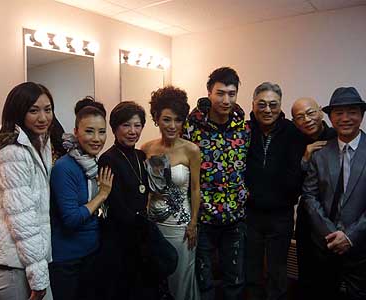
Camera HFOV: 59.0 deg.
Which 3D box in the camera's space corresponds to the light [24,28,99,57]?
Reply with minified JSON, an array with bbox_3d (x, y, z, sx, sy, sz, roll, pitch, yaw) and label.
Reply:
[{"bbox_3d":[-0.965,-0.870,2.655,0.155,0.133,0.610,8,9,40],"label":"light"}]

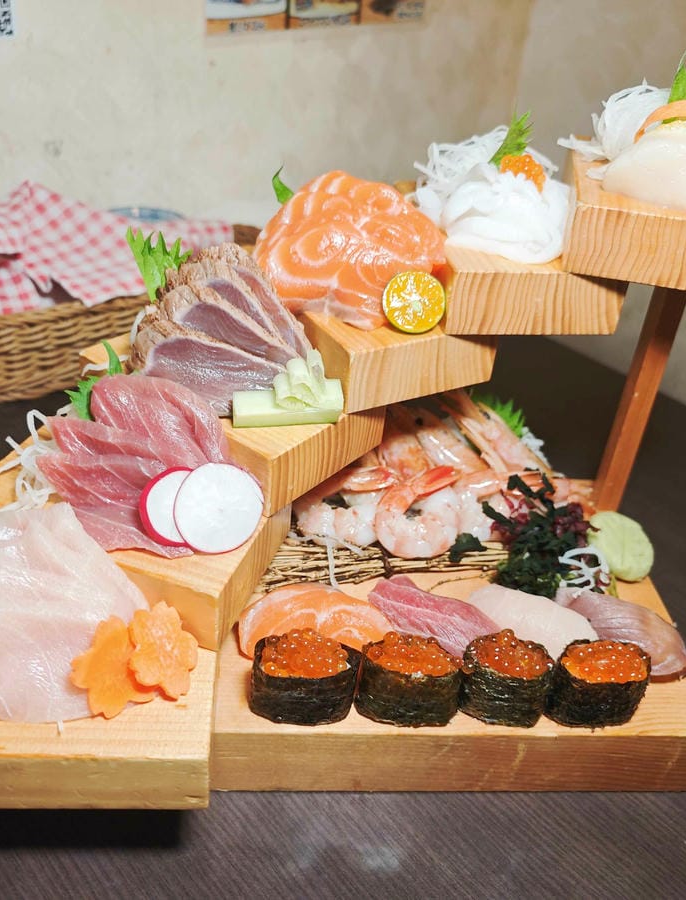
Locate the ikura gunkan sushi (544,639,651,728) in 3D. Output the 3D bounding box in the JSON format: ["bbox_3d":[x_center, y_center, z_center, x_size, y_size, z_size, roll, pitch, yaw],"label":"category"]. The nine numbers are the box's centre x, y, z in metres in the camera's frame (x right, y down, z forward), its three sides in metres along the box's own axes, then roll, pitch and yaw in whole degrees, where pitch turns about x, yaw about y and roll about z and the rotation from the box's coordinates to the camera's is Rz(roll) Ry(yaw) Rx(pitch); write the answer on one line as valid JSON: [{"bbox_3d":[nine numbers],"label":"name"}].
[{"bbox_3d":[0.119,0.107,0.371,0.044,0.031,0.027,1,33,-7],"label":"ikura gunkan sushi"}]

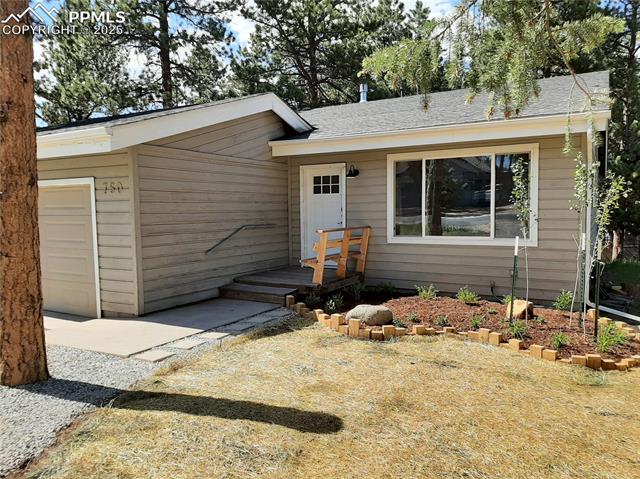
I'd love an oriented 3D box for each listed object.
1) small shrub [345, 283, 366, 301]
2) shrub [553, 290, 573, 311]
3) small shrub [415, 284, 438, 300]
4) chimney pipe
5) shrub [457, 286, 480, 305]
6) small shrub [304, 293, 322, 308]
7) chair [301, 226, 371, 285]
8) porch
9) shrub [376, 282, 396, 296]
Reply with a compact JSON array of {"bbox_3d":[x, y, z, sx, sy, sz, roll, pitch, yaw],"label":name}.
[{"bbox_3d":[0.616,0.865,7.930,0.362,0.304,0.362,-1,4,0],"label":"small shrub"},{"bbox_3d":[3.646,0.905,7.208,0.299,0.291,0.299,1,4,30],"label":"shrub"},{"bbox_3d":[1.823,0.884,8.150,0.389,0.253,0.389,1,4,30],"label":"small shrub"},{"bbox_3d":[1.295,-4.317,14.210,0.243,0.548,0.243,-1,4,0],"label":"chimney pipe"},{"bbox_3d":[2.408,0.891,7.772,0.370,0.274,0.370,1,4,30],"label":"shrub"},{"bbox_3d":[-0.078,0.937,7.589,0.283,0.197,0.283,1,4,30],"label":"small shrub"},{"bbox_3d":[0.321,0.263,8.613,0.528,0.878,1.736,1,4,30],"label":"chair"},{"bbox_3d":[-0.442,0.832,8.868,1.736,0.294,2.203,1,4,30],"label":"porch"},{"bbox_3d":[1.197,0.870,8.508,0.353,0.229,0.353,-1,4,0],"label":"shrub"}]

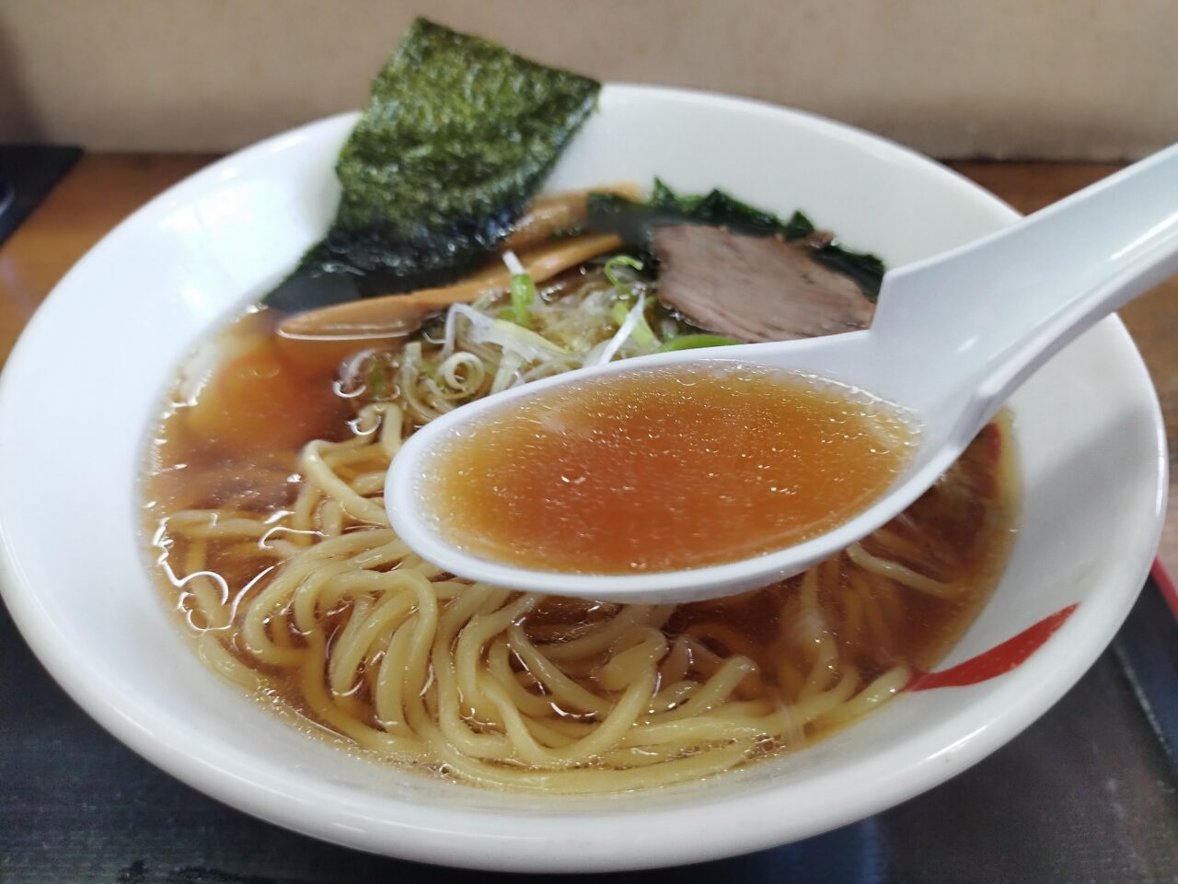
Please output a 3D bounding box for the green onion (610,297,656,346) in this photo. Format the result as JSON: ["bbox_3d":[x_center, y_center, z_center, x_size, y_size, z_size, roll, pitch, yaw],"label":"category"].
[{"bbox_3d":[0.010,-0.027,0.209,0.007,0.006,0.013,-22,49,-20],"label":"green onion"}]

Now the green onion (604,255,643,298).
[{"bbox_3d":[0.008,-0.041,0.225,0.009,0.006,0.009,0,45,0],"label":"green onion"}]

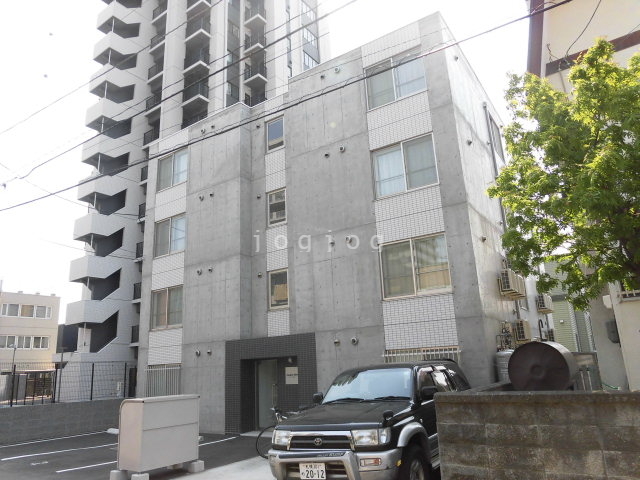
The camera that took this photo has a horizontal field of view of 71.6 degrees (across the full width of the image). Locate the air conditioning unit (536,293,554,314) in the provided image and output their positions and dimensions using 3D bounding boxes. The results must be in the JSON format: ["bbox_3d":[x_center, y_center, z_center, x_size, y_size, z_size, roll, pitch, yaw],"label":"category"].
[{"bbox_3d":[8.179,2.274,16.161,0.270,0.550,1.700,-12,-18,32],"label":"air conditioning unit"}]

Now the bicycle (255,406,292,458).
[{"bbox_3d":[-0.479,3.981,9.236,1.680,1.020,0.570,2,-15,-16],"label":"bicycle"}]

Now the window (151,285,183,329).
[{"bbox_3d":[-5.152,2.308,15.034,1.690,1.360,0.120,-12,-18,32],"label":"window"}]

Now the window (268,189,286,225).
[{"bbox_3d":[-1.316,-0.973,13.808,0.780,1.160,0.120,-12,-18,32],"label":"window"}]

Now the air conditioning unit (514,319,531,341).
[{"bbox_3d":[5.353,2.376,11.717,0.240,0.540,0.800,-12,-18,32],"label":"air conditioning unit"}]

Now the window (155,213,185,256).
[{"bbox_3d":[-5.274,-0.112,15.680,1.690,1.360,0.120,-12,-18,32],"label":"window"}]

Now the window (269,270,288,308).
[{"bbox_3d":[-1.196,1.466,13.159,0.780,1.160,0.120,-12,-18,32],"label":"window"}]

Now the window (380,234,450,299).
[{"bbox_3d":[2.198,0.646,10.306,1.680,1.360,0.110,-12,-17,32],"label":"window"}]

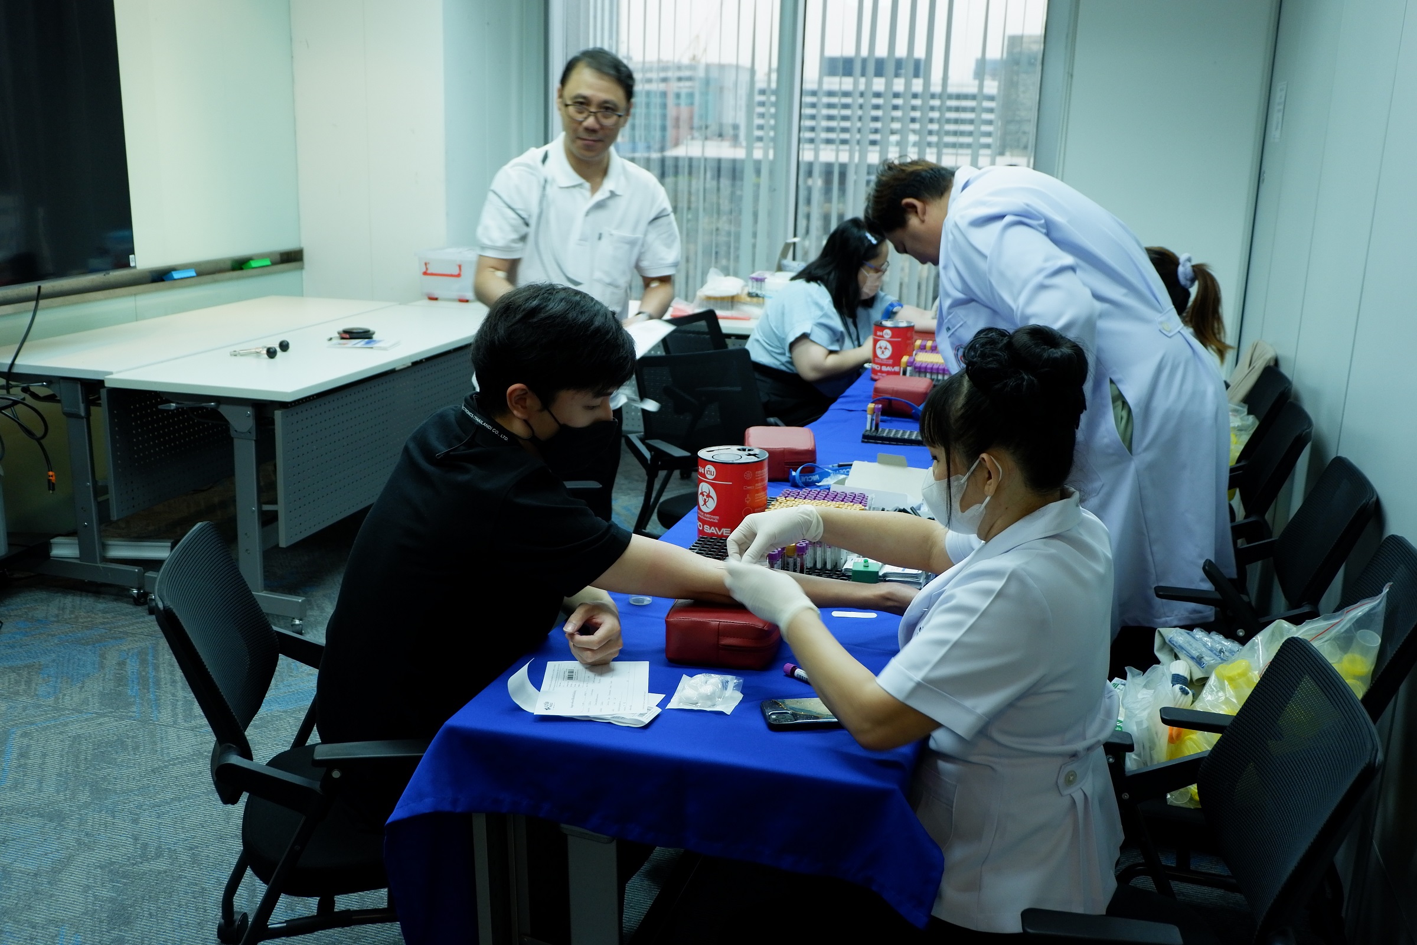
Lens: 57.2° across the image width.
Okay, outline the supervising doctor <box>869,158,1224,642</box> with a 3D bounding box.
[{"bbox_3d":[0.757,0.023,2.990,0.860,1.430,0.550,6,14,16],"label":"supervising doctor"}]

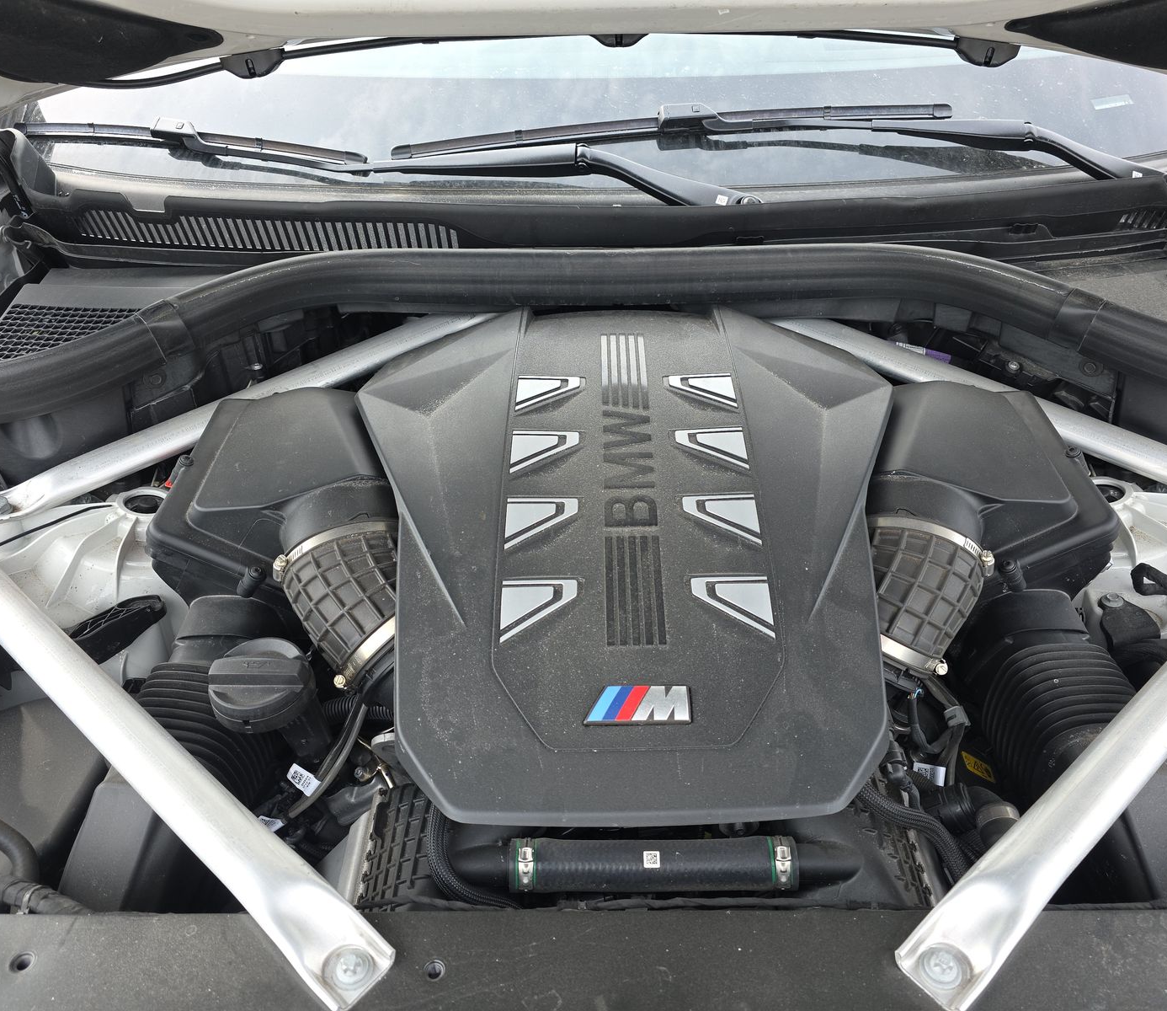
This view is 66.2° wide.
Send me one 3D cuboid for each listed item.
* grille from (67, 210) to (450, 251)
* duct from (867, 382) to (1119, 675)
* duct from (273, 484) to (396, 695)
[{"bbox_3d":[-0.356,-0.307,1.005,0.445,0.042,0.030,5,3,8],"label":"grille"},{"bbox_3d":[0.367,0.030,0.860,0.245,0.200,0.280,0,39,0],"label":"duct"},{"bbox_3d":[-0.203,0.070,0.775,0.110,0.110,0.165,-20,62,-27],"label":"duct"}]

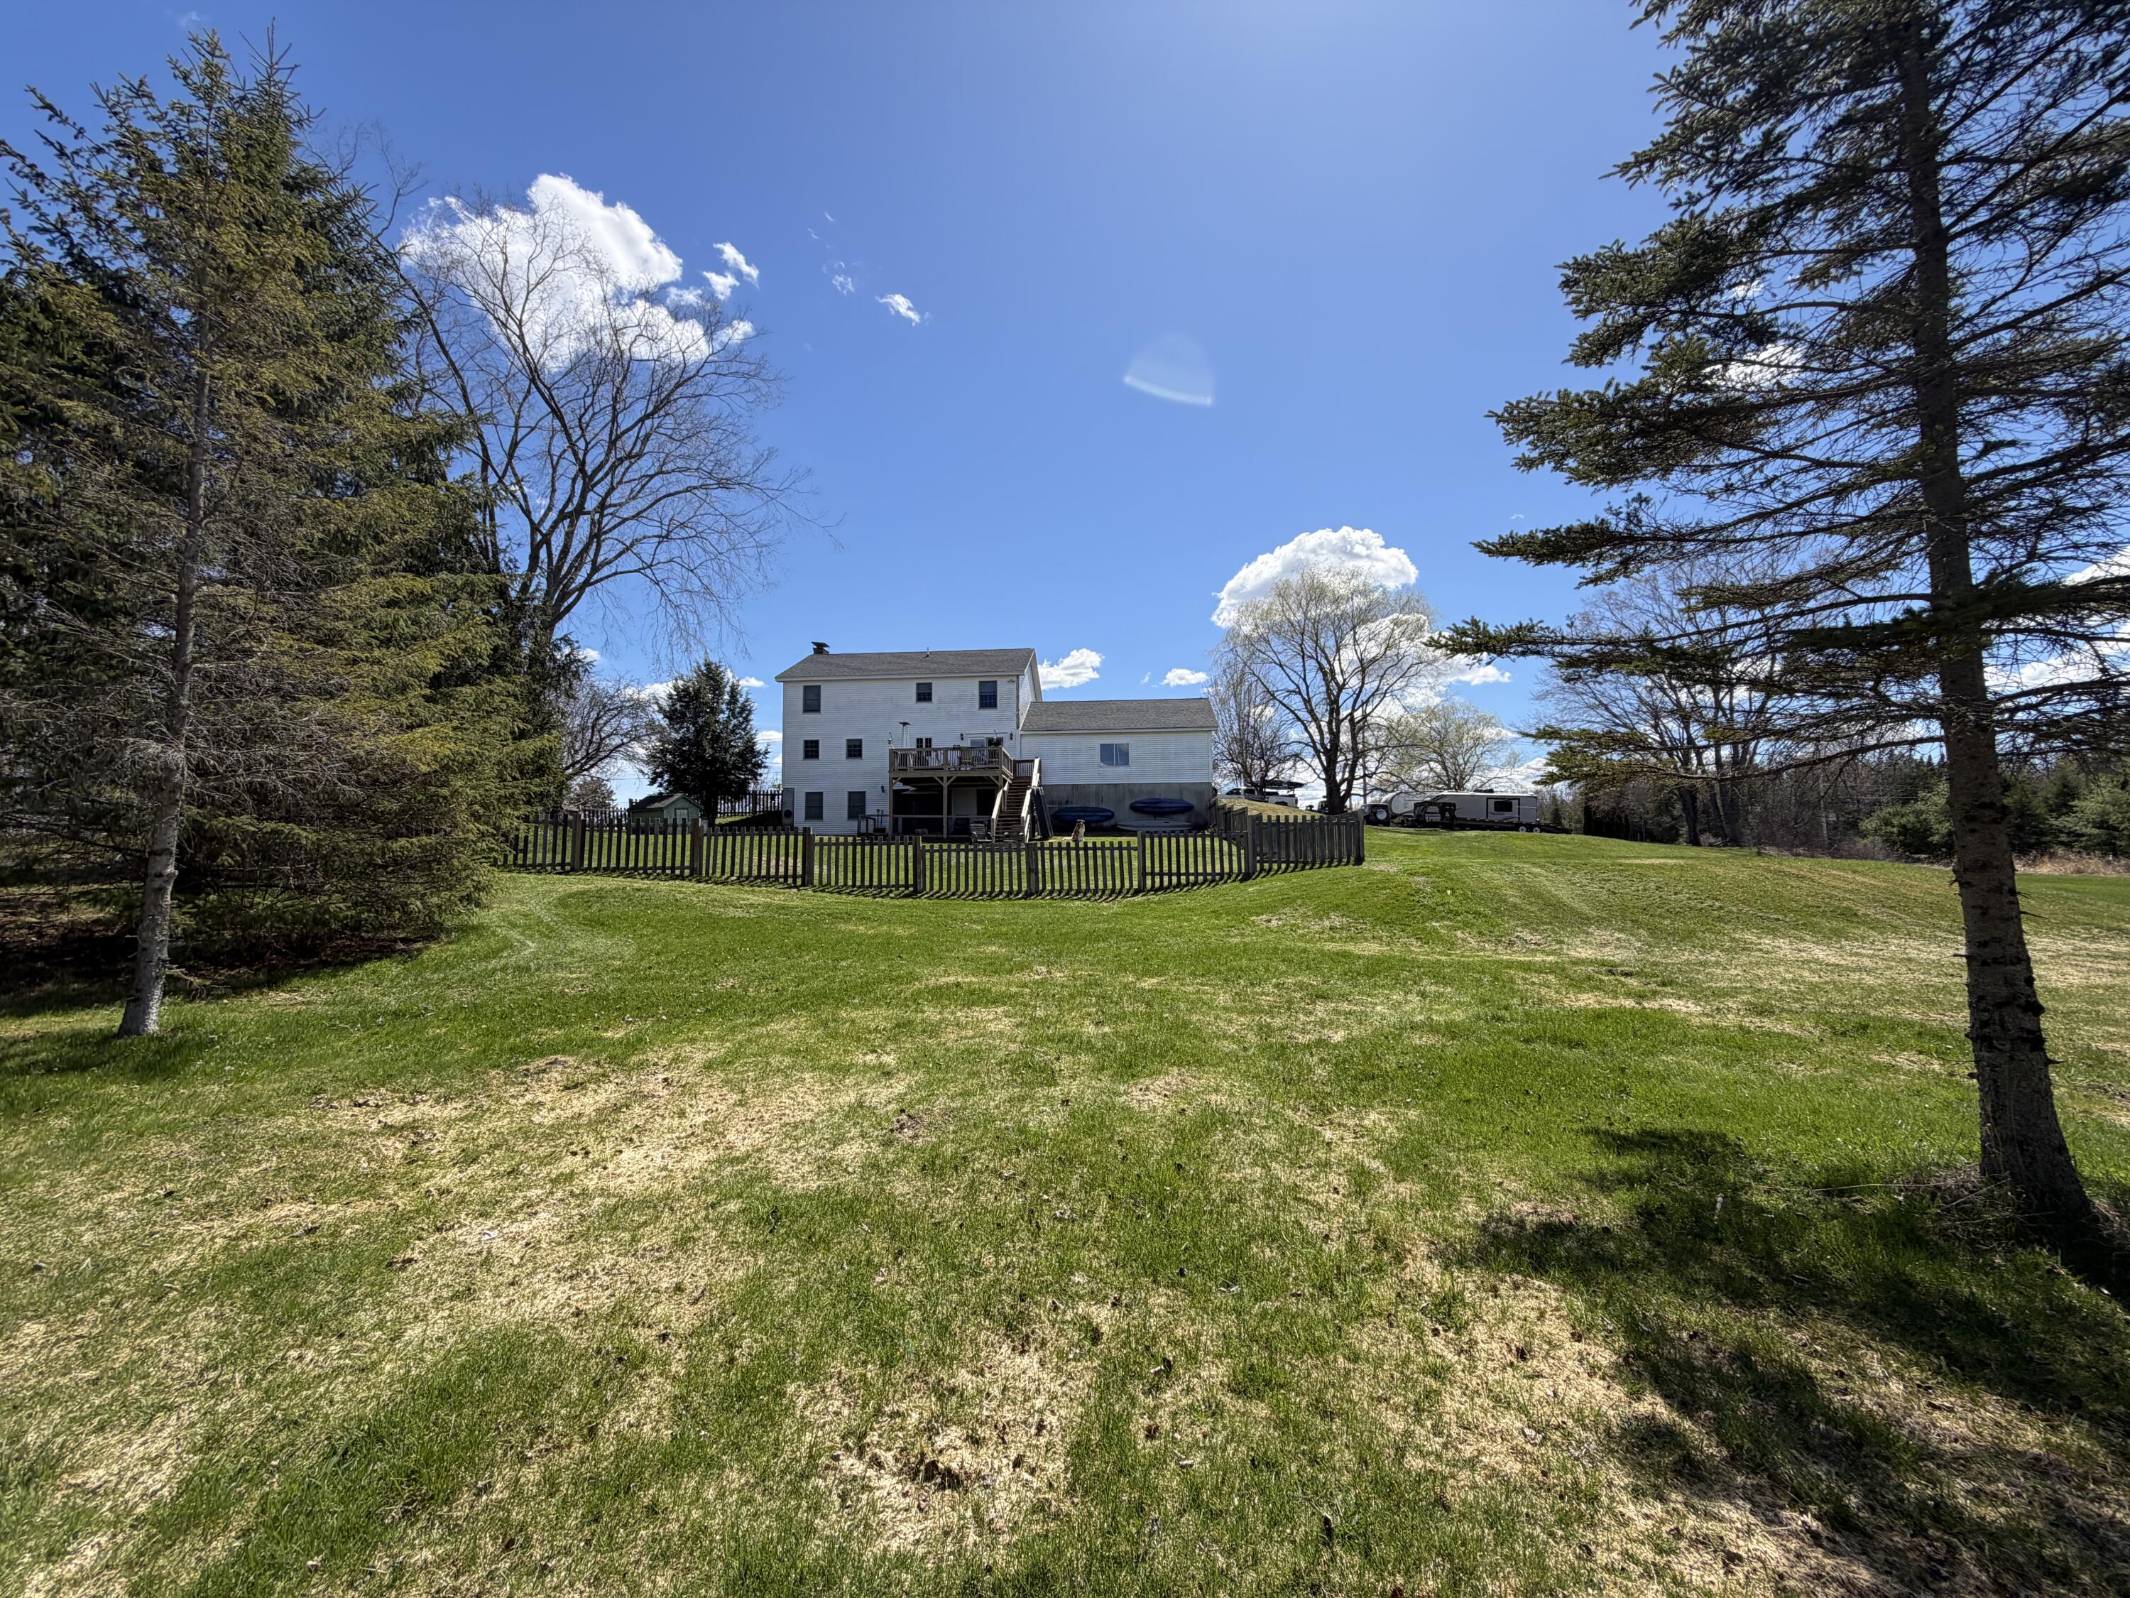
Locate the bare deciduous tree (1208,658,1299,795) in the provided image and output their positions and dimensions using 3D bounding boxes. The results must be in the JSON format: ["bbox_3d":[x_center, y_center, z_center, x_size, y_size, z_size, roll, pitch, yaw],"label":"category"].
[{"bbox_3d":[15.123,-5.185,68.393,7.134,12.104,7.134,0,-4,0],"label":"bare deciduous tree"}]

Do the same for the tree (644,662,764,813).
[{"bbox_3d":[-18.472,-2.925,44.777,6.227,8.534,6.227,0,-4,0],"label":"tree"}]

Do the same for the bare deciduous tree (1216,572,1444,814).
[{"bbox_3d":[16.679,-6.810,54.507,14.108,15.634,14.108,0,-4,0],"label":"bare deciduous tree"}]

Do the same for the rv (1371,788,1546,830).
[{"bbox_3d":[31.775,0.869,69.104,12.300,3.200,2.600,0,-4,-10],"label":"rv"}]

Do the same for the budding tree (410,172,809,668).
[{"bbox_3d":[-16.135,-9.187,29.213,13.200,22.000,13.200,0,-4,0],"label":"budding tree"}]

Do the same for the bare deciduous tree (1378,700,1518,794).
[{"bbox_3d":[36.461,-3.450,82.394,13.369,12.153,13.369,0,-4,0],"label":"bare deciduous tree"}]

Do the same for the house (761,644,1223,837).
[{"bbox_3d":[-3.378,-3.130,48.129,22.400,10.700,12.400,-1,-4,4],"label":"house"}]

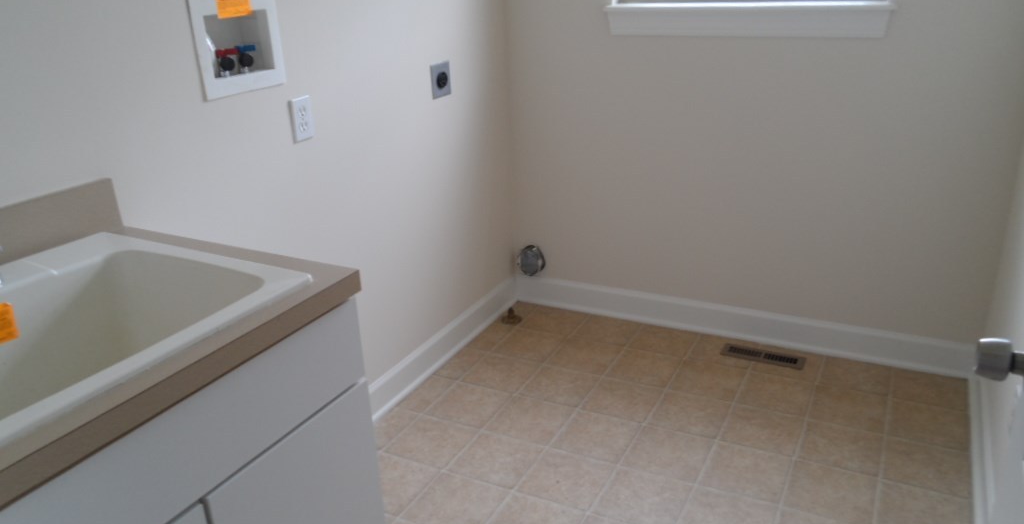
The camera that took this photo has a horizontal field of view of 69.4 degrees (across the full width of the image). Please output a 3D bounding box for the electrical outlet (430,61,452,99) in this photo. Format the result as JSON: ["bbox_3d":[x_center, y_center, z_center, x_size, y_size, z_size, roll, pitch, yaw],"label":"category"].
[{"bbox_3d":[-0.246,-0.628,2.560,0.009,0.115,0.114,8,24,27],"label":"electrical outlet"}]

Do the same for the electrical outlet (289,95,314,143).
[{"bbox_3d":[-0.565,-0.386,1.994,0.009,0.115,0.071,8,24,27],"label":"electrical outlet"}]

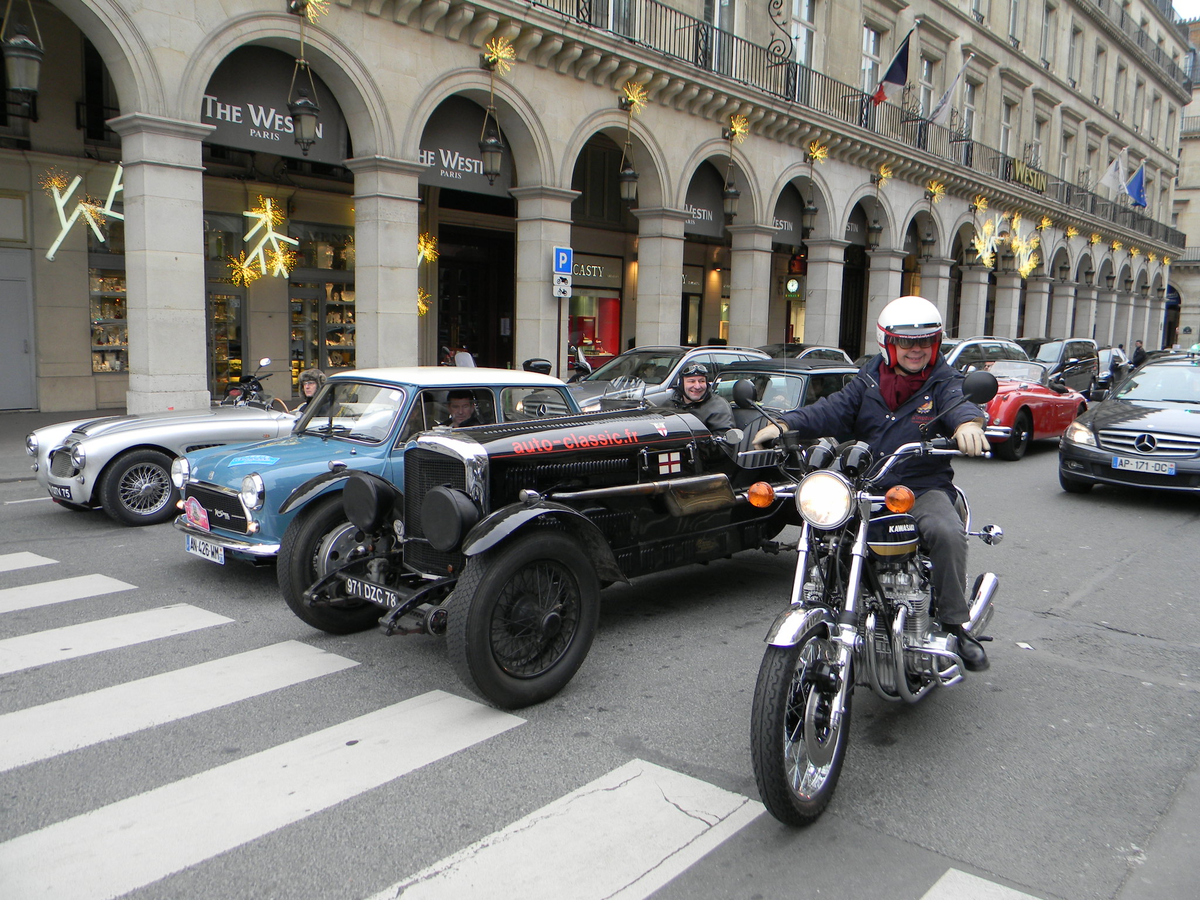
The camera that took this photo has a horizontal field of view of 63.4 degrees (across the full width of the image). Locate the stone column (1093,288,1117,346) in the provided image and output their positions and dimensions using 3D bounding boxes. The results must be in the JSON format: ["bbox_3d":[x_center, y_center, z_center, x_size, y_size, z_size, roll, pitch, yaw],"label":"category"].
[{"bbox_3d":[24.594,-5.720,47.316,0.845,4.013,1.012,8,9,41],"label":"stone column"}]

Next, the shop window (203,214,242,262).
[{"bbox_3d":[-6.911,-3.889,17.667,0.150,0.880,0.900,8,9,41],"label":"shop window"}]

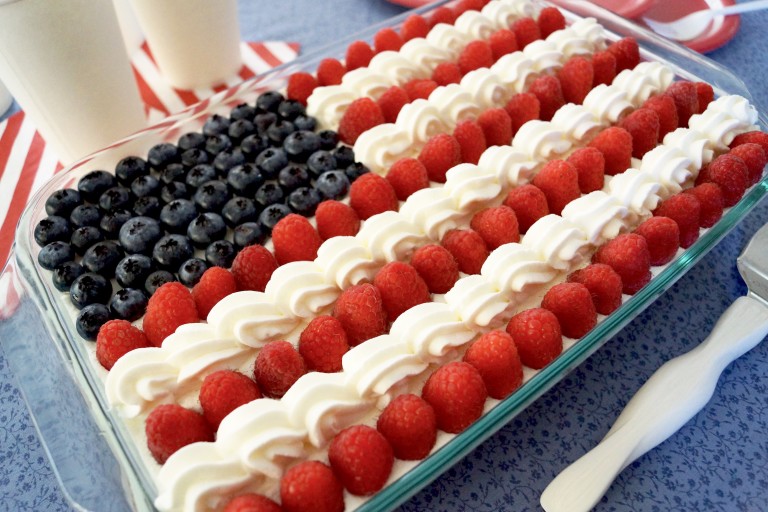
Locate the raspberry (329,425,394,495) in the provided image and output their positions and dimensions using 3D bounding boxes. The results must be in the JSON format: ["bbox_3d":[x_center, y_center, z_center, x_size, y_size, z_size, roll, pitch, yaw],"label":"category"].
[{"bbox_3d":[-0.007,0.067,0.188,0.022,0.023,0.022,-1,54,2],"label":"raspberry"}]

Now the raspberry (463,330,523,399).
[{"bbox_3d":[0.039,0.037,0.204,0.022,0.023,0.022,-2,53,2],"label":"raspberry"}]

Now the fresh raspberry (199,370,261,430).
[{"bbox_3d":[-0.054,0.050,0.201,0.020,0.021,0.020,-2,53,2],"label":"fresh raspberry"}]

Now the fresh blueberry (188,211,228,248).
[{"bbox_3d":[-0.079,-0.011,0.257,0.016,0.013,0.016,-1,52,2],"label":"fresh blueberry"}]

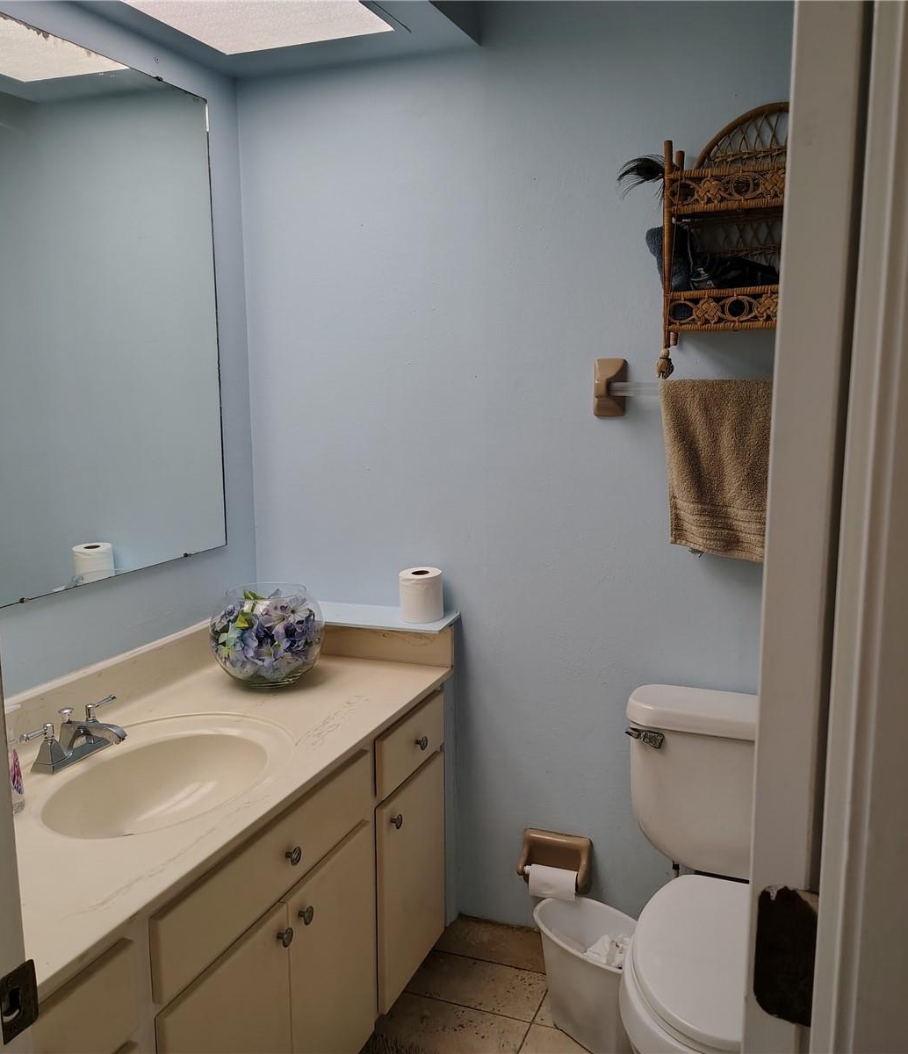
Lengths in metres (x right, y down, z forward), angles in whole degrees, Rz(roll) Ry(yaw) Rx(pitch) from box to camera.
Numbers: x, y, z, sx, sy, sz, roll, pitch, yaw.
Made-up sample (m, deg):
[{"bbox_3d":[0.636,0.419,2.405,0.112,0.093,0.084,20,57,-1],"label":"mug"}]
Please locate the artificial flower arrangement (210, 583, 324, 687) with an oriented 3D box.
[{"bbox_3d":[-0.406,0.236,2.123,0.244,0.196,0.244,0,9,0],"label":"artificial flower arrangement"}]

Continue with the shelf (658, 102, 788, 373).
[{"bbox_3d":[0.635,-0.580,1.918,0.421,0.522,0.162,3,10,22],"label":"shelf"}]

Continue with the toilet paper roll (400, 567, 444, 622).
[{"bbox_3d":[-0.076,0.162,2.323,0.103,0.113,0.103,0,9,0],"label":"toilet paper roll"}]

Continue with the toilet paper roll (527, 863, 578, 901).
[{"bbox_3d":[0.233,0.848,2.320,0.113,0.065,0.058,3,10,22],"label":"toilet paper roll"}]

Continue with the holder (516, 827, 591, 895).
[{"bbox_3d":[0.240,0.820,2.354,0.170,0.134,0.069,3,10,22],"label":"holder"}]

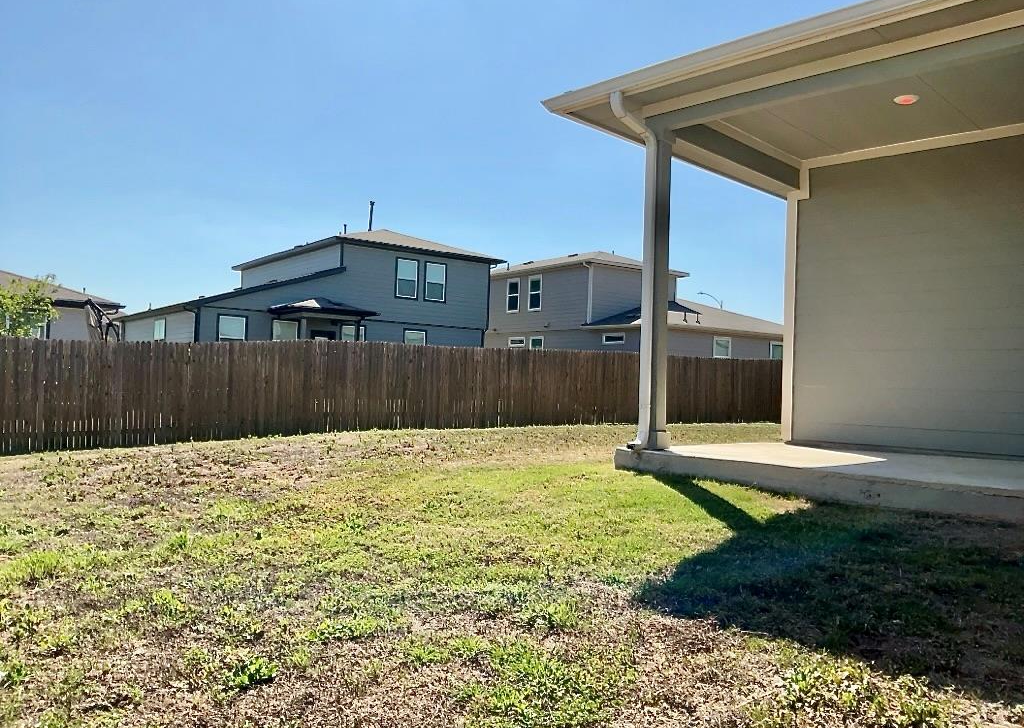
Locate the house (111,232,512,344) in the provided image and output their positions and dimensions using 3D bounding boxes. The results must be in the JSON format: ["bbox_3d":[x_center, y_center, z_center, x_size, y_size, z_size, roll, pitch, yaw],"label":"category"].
[{"bbox_3d":[-8.832,-2.471,35.273,13.200,7.230,15.000,3,-1,-37],"label":"house"}]

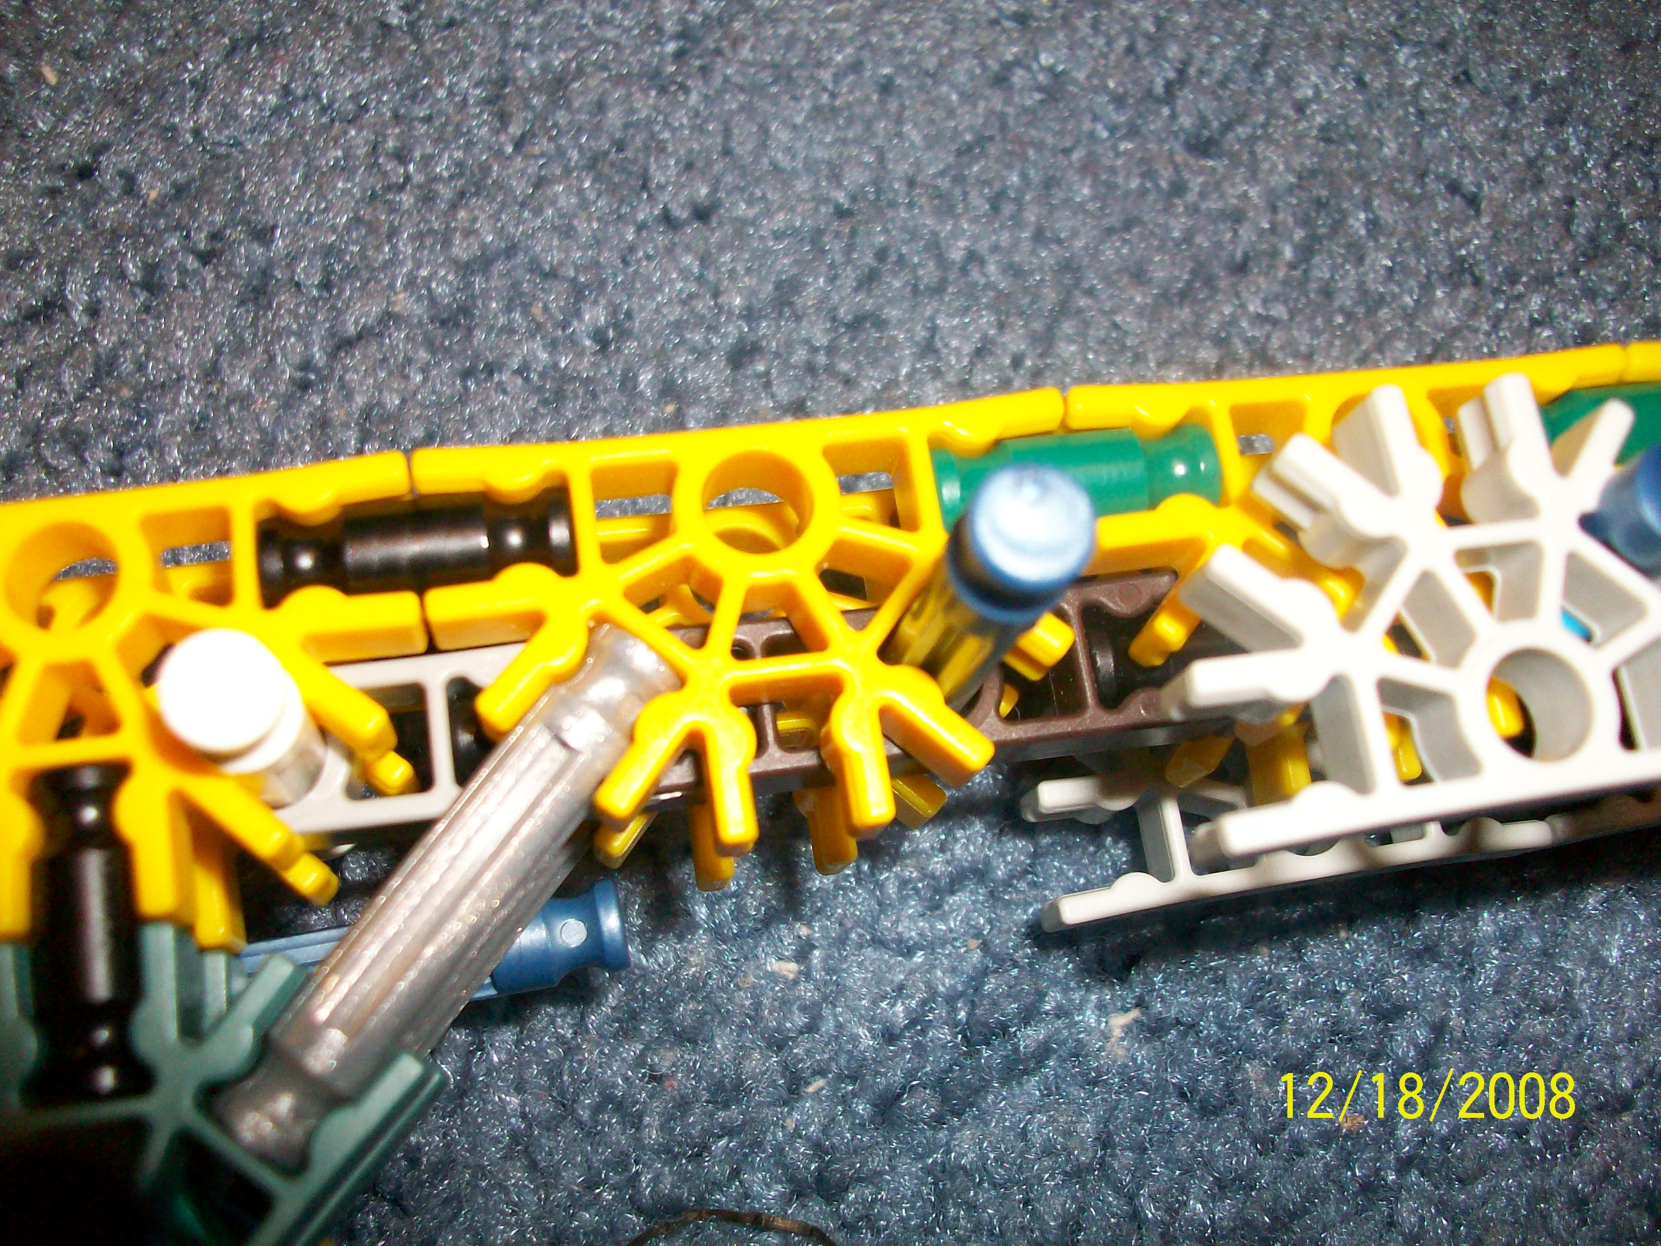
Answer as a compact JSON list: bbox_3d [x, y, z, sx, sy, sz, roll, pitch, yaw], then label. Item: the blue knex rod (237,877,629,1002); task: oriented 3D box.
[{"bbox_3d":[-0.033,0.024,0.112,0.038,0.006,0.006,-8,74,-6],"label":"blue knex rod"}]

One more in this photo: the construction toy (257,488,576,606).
[{"bbox_3d":[-0.023,-0.004,0.091,0.017,0.006,0.006,-6,74,-7],"label":"construction toy"}]

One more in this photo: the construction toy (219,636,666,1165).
[{"bbox_3d":[-0.021,0.015,0.089,0.006,0.006,0.033,35,75,6],"label":"construction toy"}]

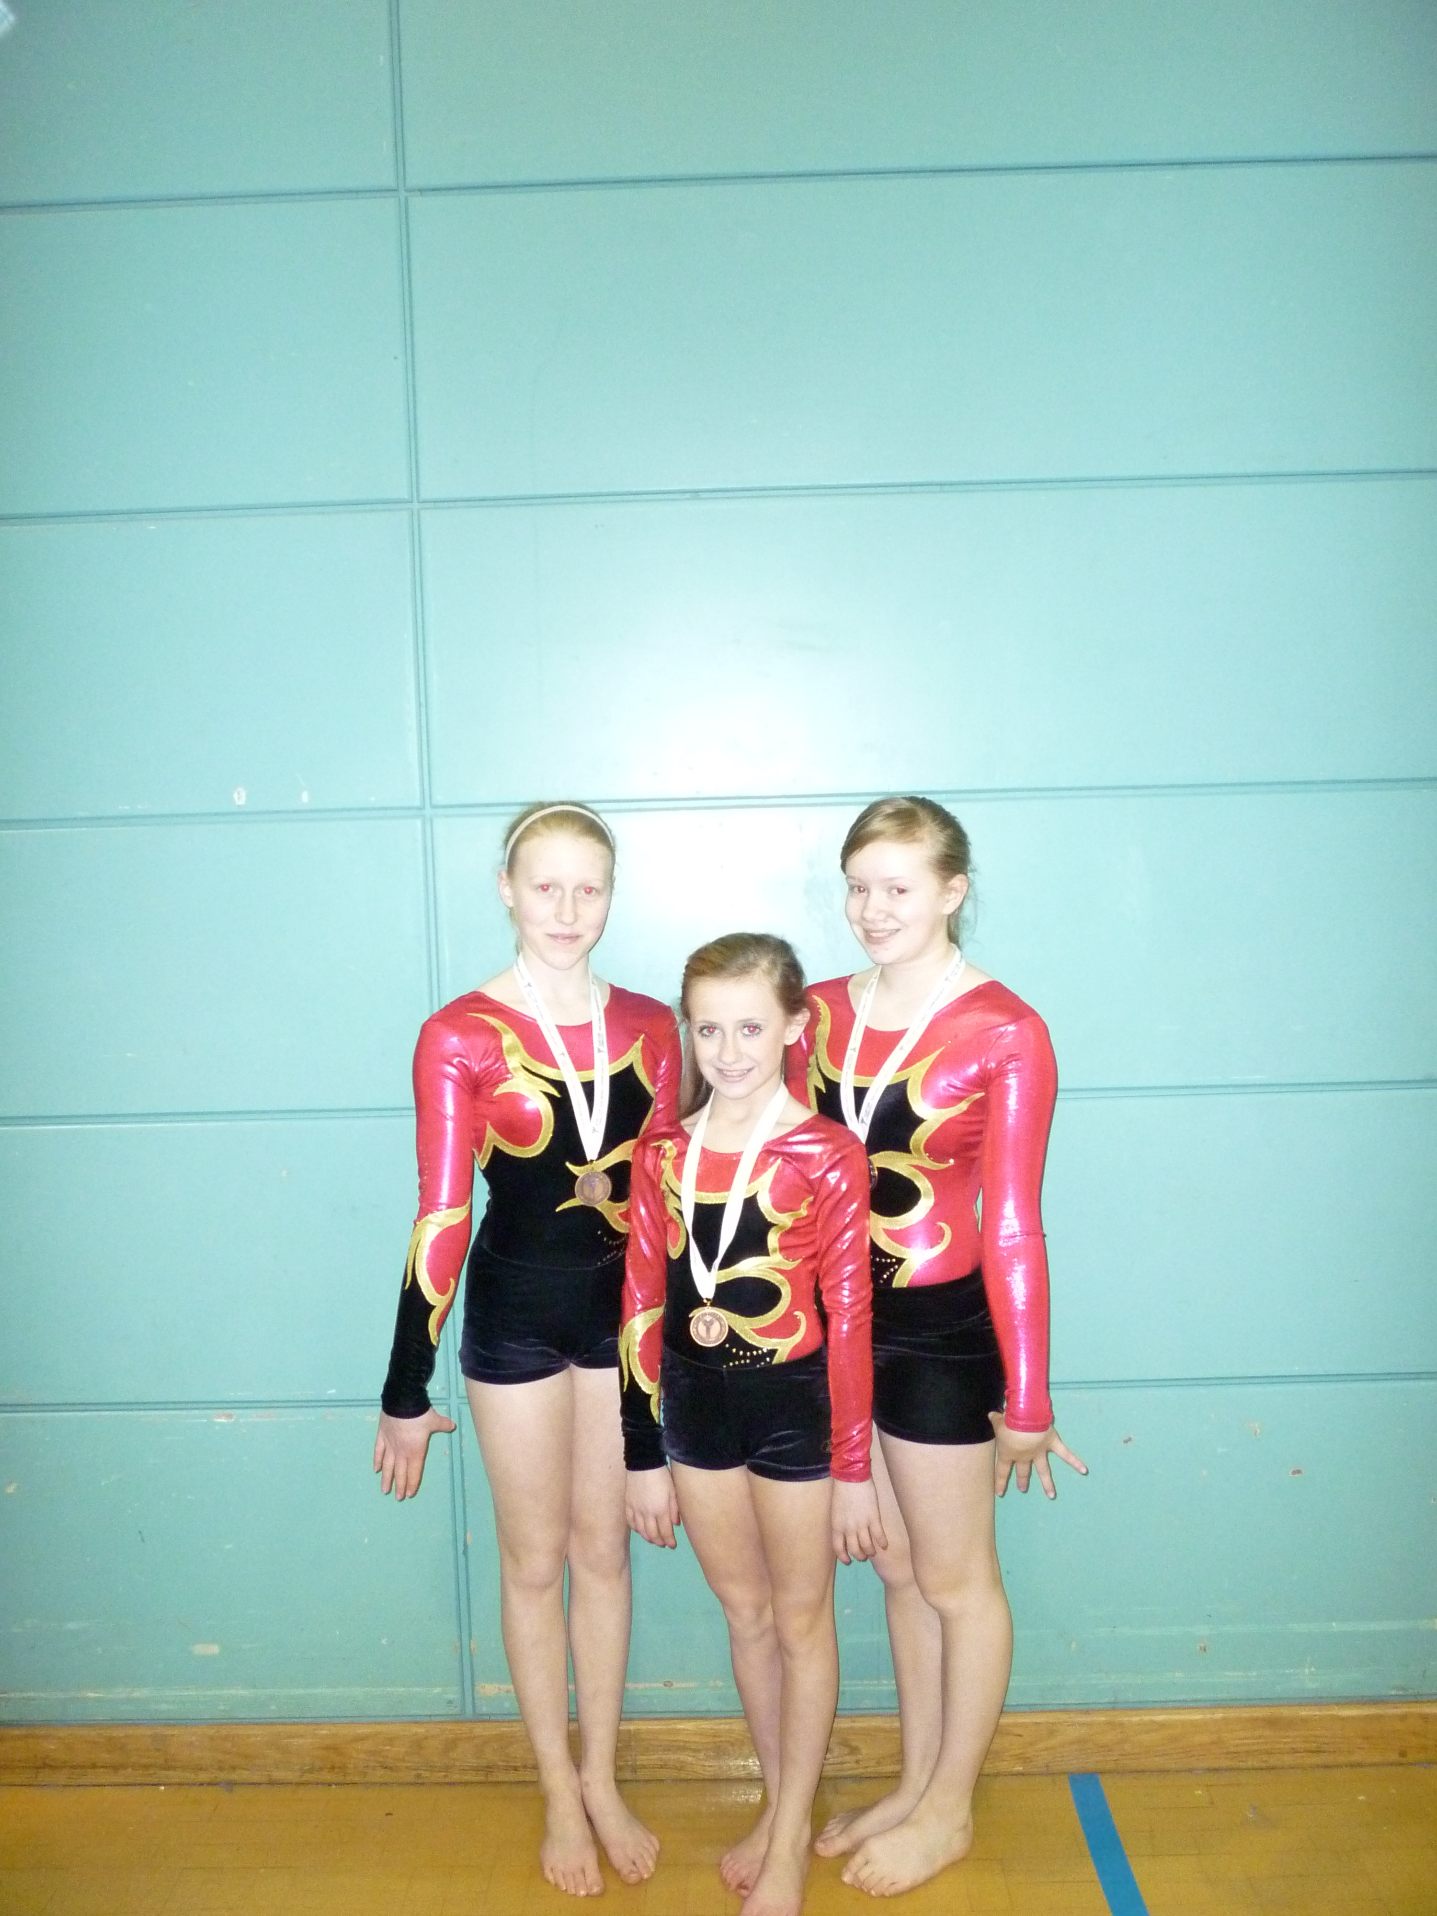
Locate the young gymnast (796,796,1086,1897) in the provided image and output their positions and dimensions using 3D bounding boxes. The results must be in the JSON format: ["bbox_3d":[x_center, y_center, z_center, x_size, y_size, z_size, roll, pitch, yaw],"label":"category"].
[{"bbox_3d":[0.283,0.545,2.263,0.460,1.535,0.310,2,5,39],"label":"young gymnast"}]

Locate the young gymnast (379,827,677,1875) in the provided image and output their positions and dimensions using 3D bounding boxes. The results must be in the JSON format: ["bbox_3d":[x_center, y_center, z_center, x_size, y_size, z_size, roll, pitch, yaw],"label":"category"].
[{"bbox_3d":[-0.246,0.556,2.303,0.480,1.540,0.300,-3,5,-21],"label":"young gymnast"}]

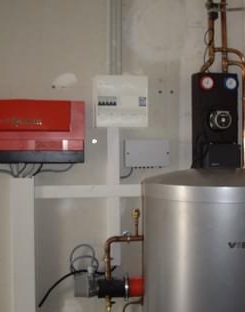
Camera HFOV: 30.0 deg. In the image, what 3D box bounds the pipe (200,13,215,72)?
[{"bbox_3d":[0.412,-0.547,2.214,0.052,0.277,0.045,0,1,-9],"label":"pipe"}]

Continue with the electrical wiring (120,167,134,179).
[{"bbox_3d":[0.023,0.082,2.254,0.063,0.060,0.025,0,1,-9],"label":"electrical wiring"}]

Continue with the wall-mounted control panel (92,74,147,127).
[{"bbox_3d":[-0.012,-0.260,2.212,0.255,0.238,0.100,0,1,-9],"label":"wall-mounted control panel"}]

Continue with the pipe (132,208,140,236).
[{"bbox_3d":[0.067,0.322,2.213,0.033,0.131,0.035,0,1,-9],"label":"pipe"}]

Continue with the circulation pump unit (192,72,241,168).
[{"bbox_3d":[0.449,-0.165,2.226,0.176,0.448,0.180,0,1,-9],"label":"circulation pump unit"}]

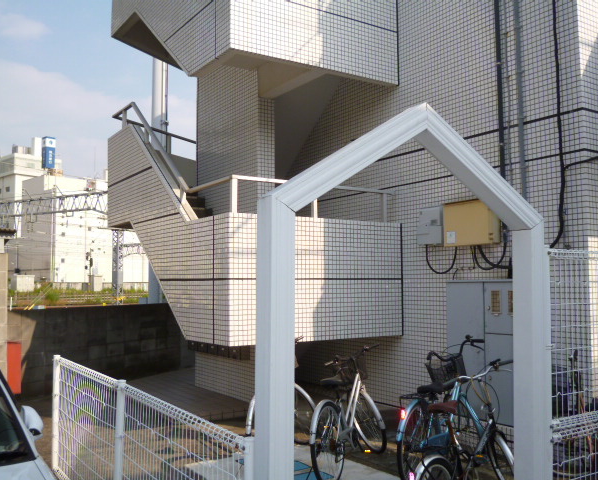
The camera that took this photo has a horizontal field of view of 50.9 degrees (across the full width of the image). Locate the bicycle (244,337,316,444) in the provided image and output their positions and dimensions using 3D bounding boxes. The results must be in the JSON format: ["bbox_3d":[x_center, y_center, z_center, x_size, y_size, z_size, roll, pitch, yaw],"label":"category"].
[{"bbox_3d":[-0.150,1.557,6.073,0.570,1.080,1.800,-2,-4,20],"label":"bicycle"}]

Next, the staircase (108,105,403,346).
[{"bbox_3d":[-0.853,-0.372,8.539,2.280,3.150,4.100,2,-5,-33],"label":"staircase"}]

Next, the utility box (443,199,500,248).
[{"bbox_3d":[1.769,-0.162,6.433,0.180,0.440,0.574,2,-5,-33],"label":"utility box"}]

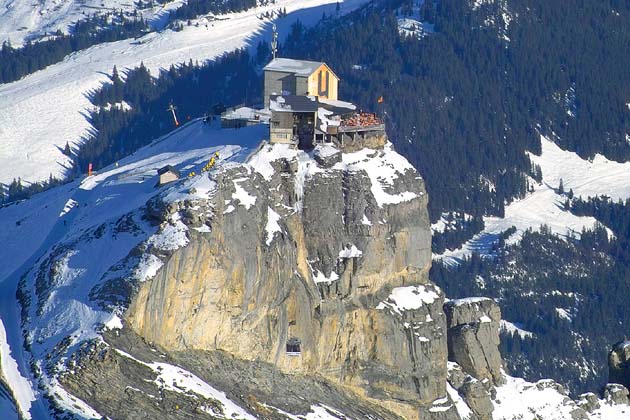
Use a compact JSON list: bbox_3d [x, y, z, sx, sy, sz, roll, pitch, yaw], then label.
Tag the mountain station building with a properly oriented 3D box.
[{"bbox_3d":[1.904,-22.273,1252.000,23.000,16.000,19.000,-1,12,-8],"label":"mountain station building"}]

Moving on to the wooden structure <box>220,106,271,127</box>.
[{"bbox_3d":[-14.681,-19.565,1258.000,10.500,3.000,7.500,1,12,0],"label":"wooden structure"}]

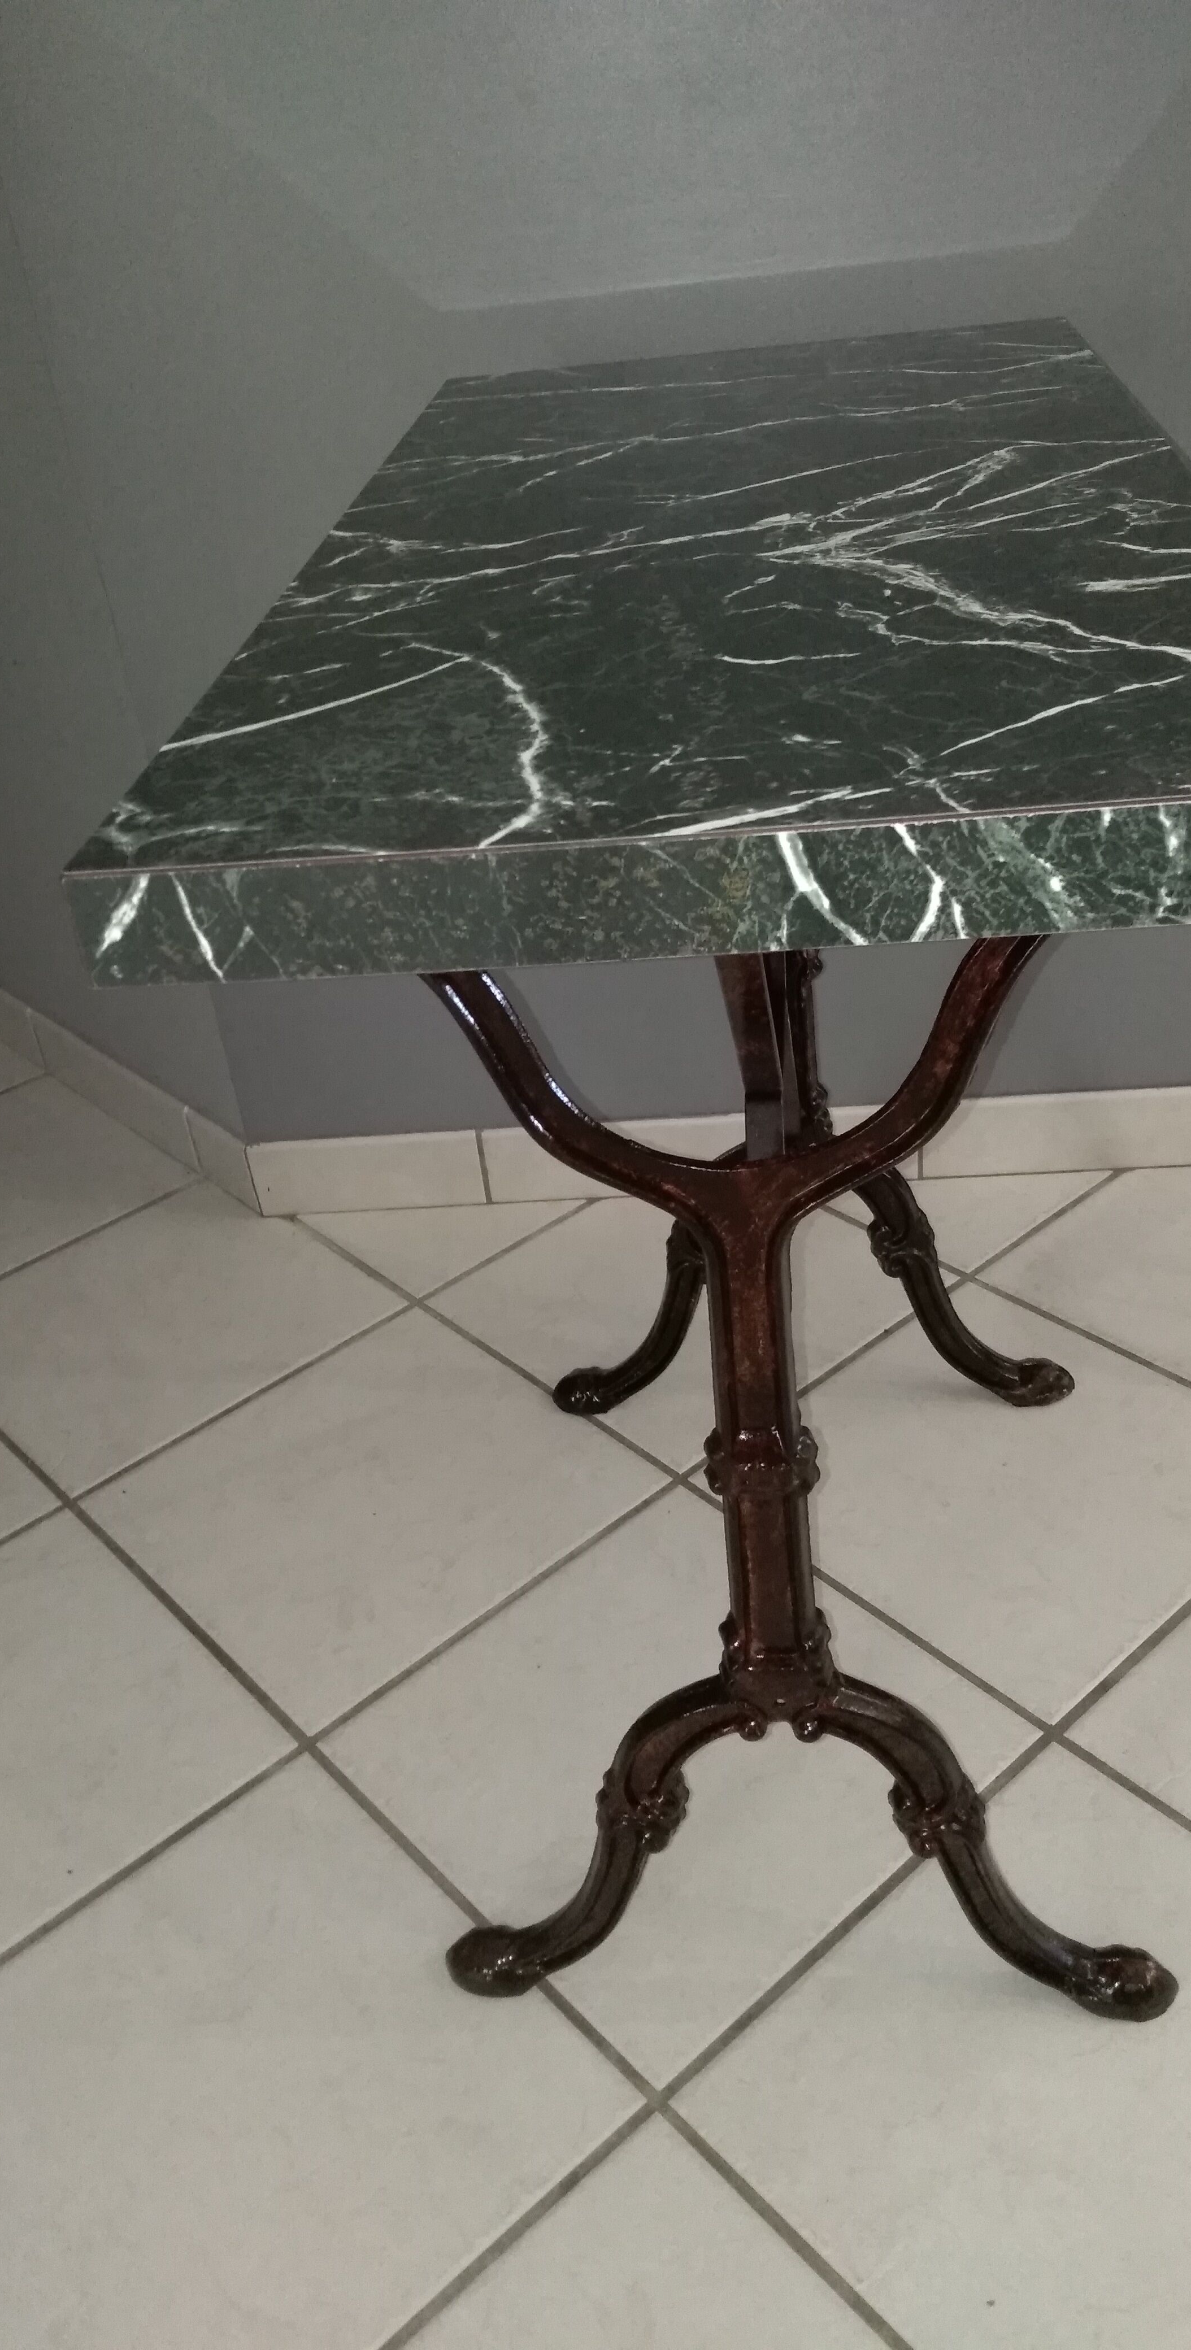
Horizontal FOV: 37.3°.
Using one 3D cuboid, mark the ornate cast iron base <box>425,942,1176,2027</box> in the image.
[{"bbox_3d":[0.105,0.029,0.985,0.388,0.714,0.535,-2,33,8],"label":"ornate cast iron base"}]

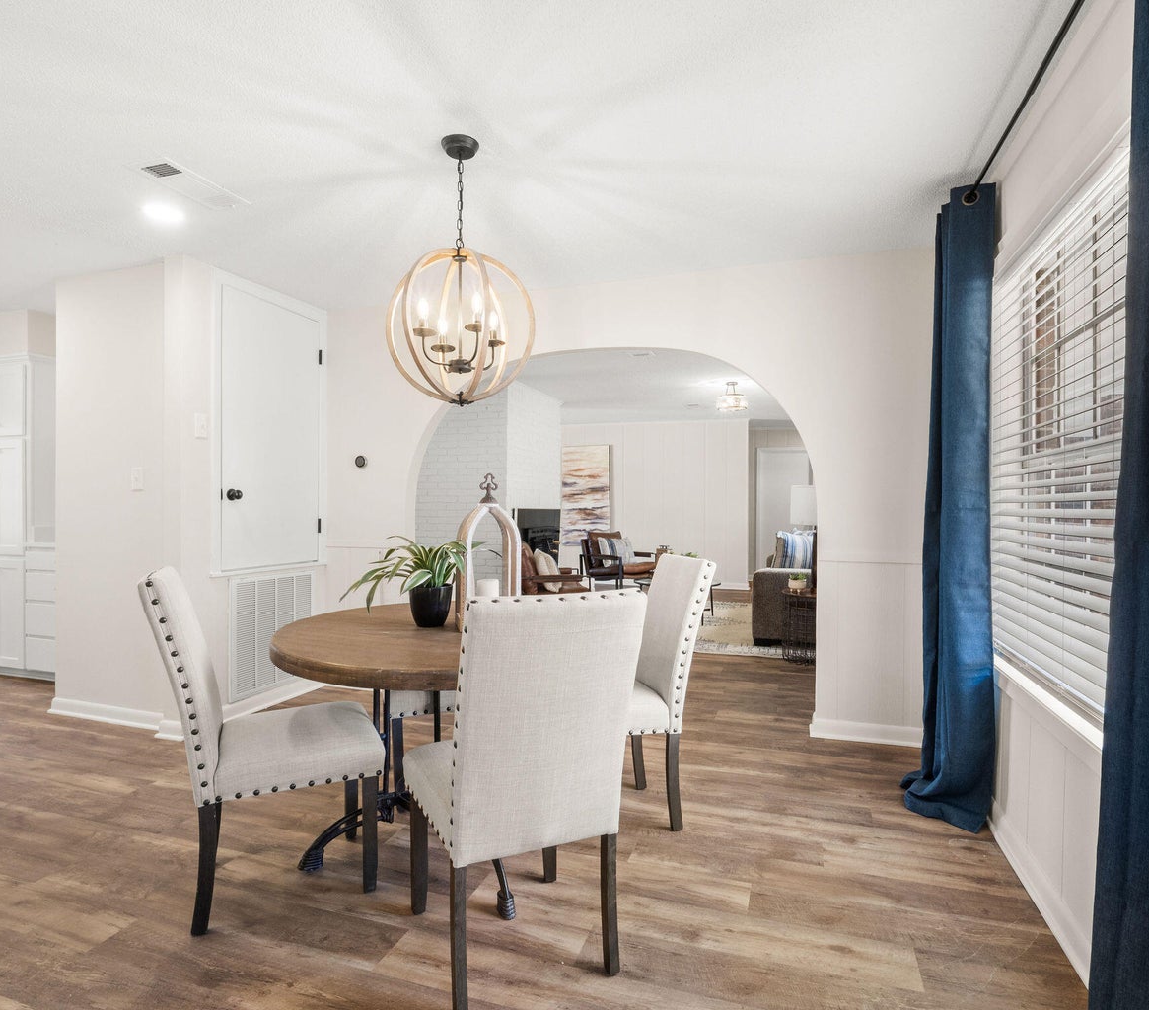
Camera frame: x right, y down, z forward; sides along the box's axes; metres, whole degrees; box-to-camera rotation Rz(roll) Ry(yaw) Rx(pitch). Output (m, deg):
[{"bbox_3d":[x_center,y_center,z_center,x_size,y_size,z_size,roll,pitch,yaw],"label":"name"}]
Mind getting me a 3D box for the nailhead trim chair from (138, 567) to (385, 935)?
[{"bbox_3d":[-0.968,0.680,1.962,0.631,0.993,0.450,0,0,-26],"label":"nailhead trim chair"}]

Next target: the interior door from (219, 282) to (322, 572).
[{"bbox_3d":[-1.787,-0.412,3.711,0.045,1.550,0.730,0,0,19],"label":"interior door"}]

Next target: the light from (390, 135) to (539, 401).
[{"bbox_3d":[-0.399,-0.804,2.163,0.505,0.924,0.505,0,0,0],"label":"light"}]

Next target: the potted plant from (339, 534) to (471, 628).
[{"bbox_3d":[-0.560,0.260,2.171,0.450,0.318,0.410,0,0,19],"label":"potted plant"}]

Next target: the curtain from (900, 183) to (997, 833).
[{"bbox_3d":[1.423,0.003,2.404,0.275,2.330,0.374,0,0,19],"label":"curtain"}]

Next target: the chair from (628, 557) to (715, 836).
[{"bbox_3d":[0.167,0.678,2.380,0.631,0.993,0.450,0,0,-12],"label":"chair"}]

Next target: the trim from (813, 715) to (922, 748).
[{"bbox_3d":[1.477,1.126,3.070,0.584,0.094,0.028,0,0,19],"label":"trim"}]

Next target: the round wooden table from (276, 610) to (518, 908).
[{"bbox_3d":[-0.417,0.798,2.170,1.173,0.756,1.173,0,0,0],"label":"round wooden table"}]

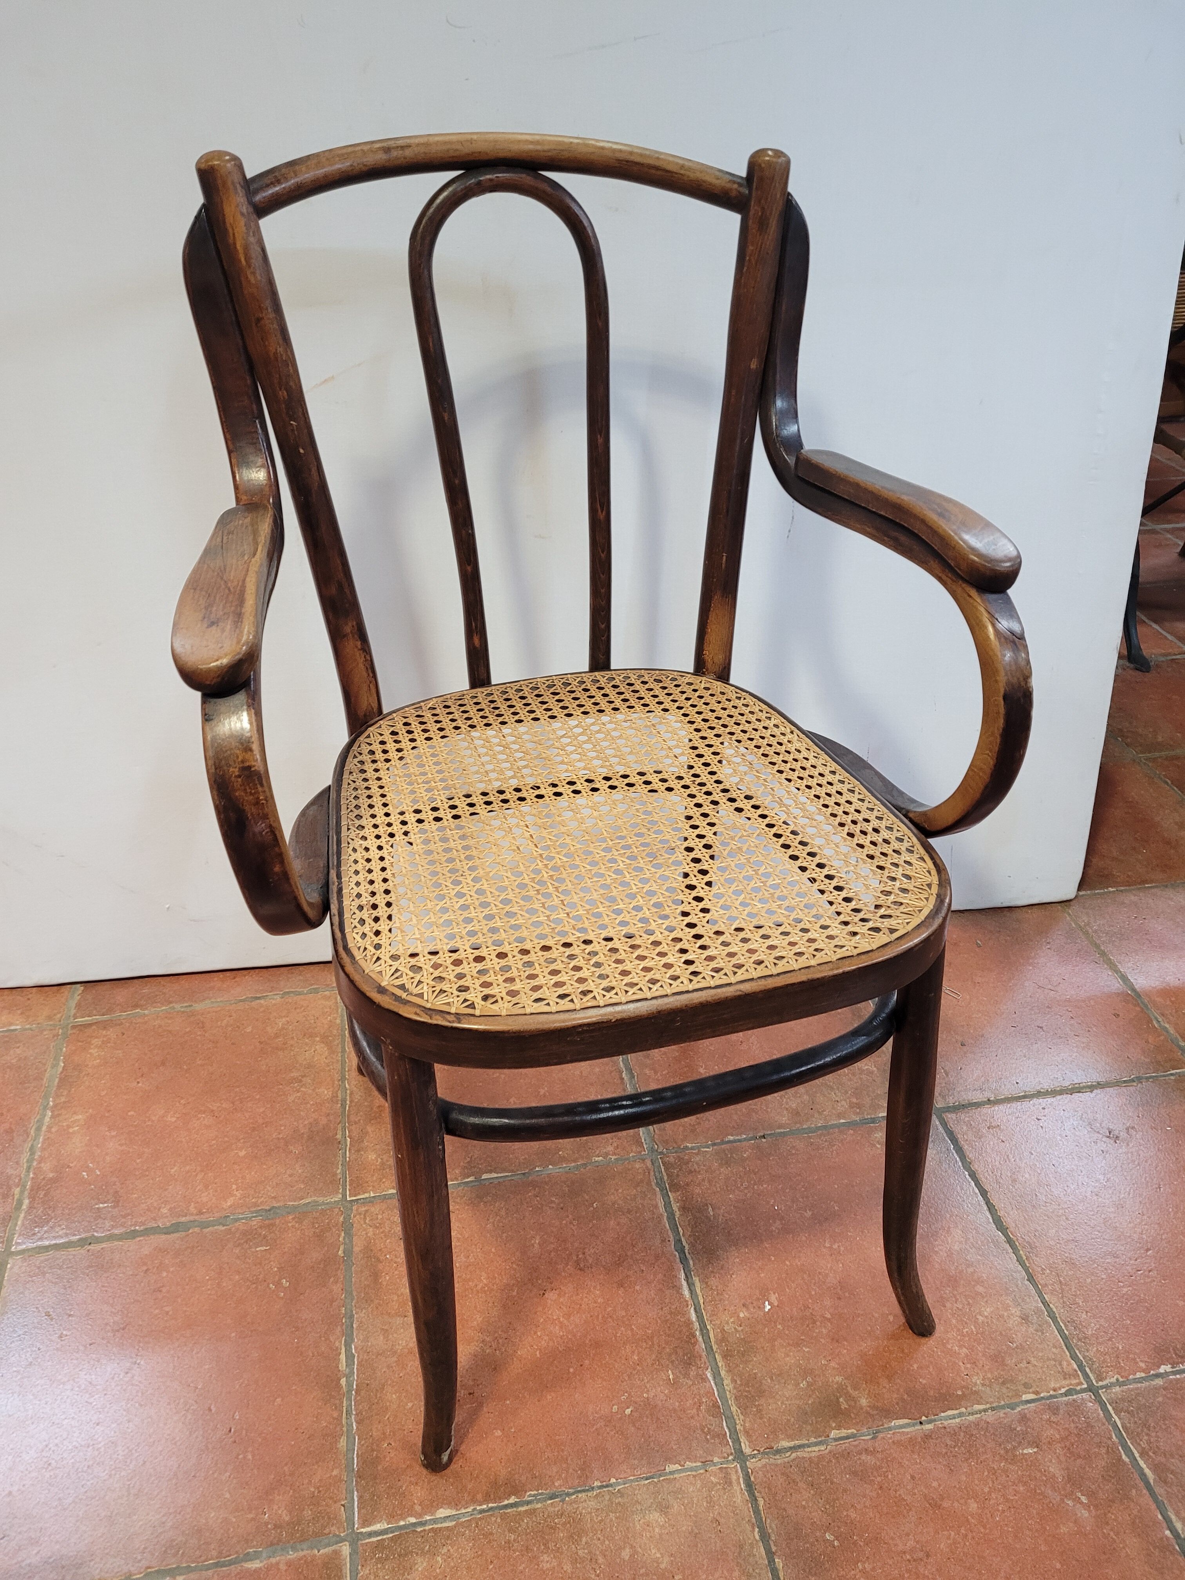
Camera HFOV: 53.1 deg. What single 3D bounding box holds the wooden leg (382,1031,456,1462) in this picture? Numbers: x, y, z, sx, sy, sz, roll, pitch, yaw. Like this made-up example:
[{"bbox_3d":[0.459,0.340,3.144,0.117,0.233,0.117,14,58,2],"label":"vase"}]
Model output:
[{"bbox_3d":[-0.123,0.359,0.899,0.052,0.388,0.113,-9,34,-13],"label":"wooden leg"}]

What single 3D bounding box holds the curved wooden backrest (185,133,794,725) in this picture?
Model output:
[{"bbox_3d":[-0.068,-0.332,1.097,0.507,0.492,0.109,-9,24,-13],"label":"curved wooden backrest"}]

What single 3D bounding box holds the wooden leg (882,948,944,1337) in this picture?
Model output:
[{"bbox_3d":[0.269,0.299,0.992,0.052,0.388,0.113,-9,34,-13],"label":"wooden leg"}]

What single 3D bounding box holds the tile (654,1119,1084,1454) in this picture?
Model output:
[{"bbox_3d":[0.246,0.450,1.125,0.306,0.010,0.306,-6,34,-9],"label":"tile"}]

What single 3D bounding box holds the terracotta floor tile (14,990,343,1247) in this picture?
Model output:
[{"bbox_3d":[-0.428,0.344,1.282,0.306,0.010,0.306,-6,34,-9],"label":"terracotta floor tile"}]

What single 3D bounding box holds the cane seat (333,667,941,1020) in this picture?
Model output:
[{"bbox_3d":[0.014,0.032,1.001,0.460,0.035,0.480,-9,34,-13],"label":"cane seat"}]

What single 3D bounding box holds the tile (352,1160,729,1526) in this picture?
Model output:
[{"bbox_3d":[-0.062,0.482,1.075,0.306,0.010,0.306,-6,34,-9],"label":"tile"}]

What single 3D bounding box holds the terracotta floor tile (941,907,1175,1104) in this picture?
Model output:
[{"bbox_3d":[0.494,0.249,1.431,0.306,0.010,0.306,-6,34,-9],"label":"terracotta floor tile"}]

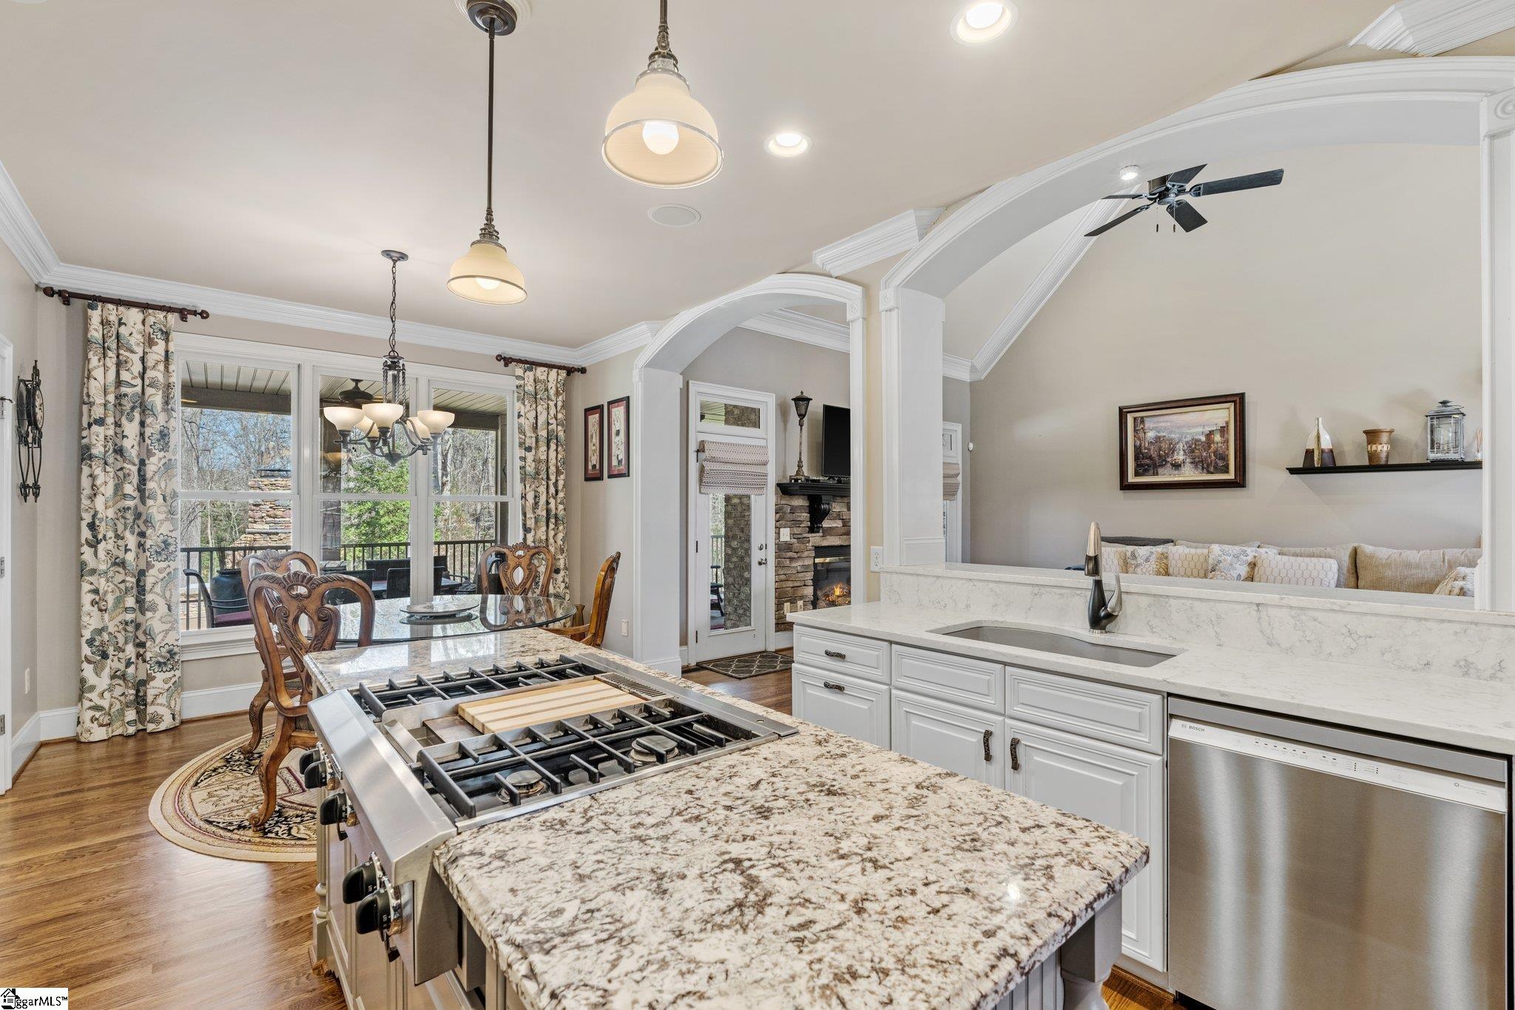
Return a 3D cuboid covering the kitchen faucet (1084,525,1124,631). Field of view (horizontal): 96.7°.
[{"bbox_3d":[1.222,0.266,2.391,0.130,0.390,0.220,0,-1,35],"label":"kitchen faucet"}]

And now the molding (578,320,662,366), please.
[{"bbox_3d":[-1.167,-1.288,5.437,0.100,0.133,1.300,0,-1,-40],"label":"molding"}]

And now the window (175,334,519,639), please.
[{"bbox_3d":[-2.862,-0.109,4.931,2.260,1.950,0.120,0,-1,-40],"label":"window"}]

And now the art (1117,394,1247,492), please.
[{"bbox_3d":[4.279,-0.615,6.858,0.050,0.918,1.145,1,-1,-40],"label":"art"}]

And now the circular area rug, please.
[{"bbox_3d":[-1.758,1.377,3.873,2.600,0.012,2.600,0,0,0],"label":"circular area rug"}]

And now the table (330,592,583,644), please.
[{"bbox_3d":[-1.827,0.989,3.836,1.620,0.760,1.620,1,-1,-40],"label":"table"}]

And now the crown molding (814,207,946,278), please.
[{"bbox_3d":[0.554,-1.302,3.400,0.100,0.133,0.825,0,-1,-40],"label":"crown molding"}]

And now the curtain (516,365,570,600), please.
[{"bbox_3d":[-1.791,0.123,5.675,0.510,2.540,0.120,0,-1,-40],"label":"curtain"}]

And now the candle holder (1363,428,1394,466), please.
[{"bbox_3d":[5.274,-0.497,5.705,0.190,0.320,0.190,0,-1,-40],"label":"candle holder"}]

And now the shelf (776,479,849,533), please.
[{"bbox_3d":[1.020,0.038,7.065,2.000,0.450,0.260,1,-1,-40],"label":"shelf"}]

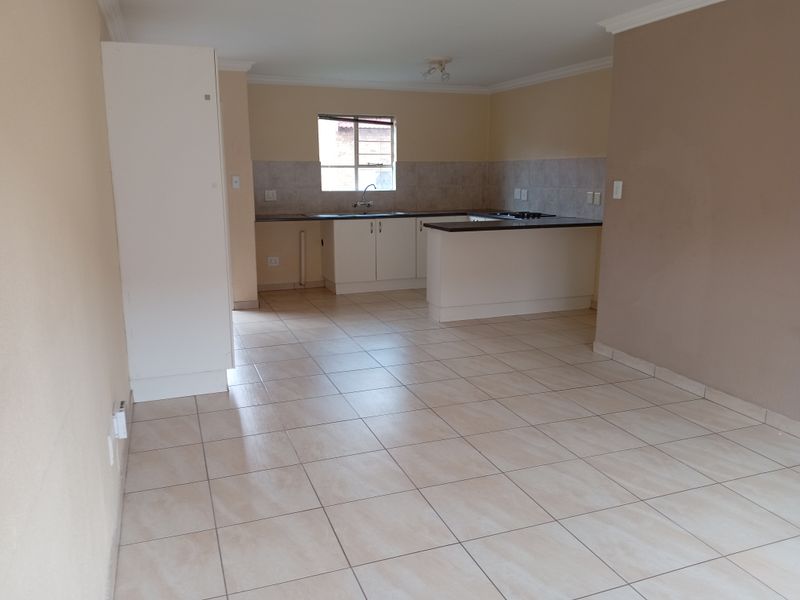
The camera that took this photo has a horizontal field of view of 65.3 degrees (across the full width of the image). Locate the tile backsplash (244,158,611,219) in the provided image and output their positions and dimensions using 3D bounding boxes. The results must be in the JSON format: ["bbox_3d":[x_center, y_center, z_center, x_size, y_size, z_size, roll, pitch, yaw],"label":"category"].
[{"bbox_3d":[0.162,-1.235,6.980,3.218,0.664,2.391,-5,12,-20],"label":"tile backsplash"}]

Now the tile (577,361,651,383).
[{"bbox_3d":[1.527,0.516,4.534,0.365,0.010,0.439,-4,12,-20],"label":"tile"}]

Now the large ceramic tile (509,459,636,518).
[{"bbox_3d":[0.781,0.861,2.868,0.439,0.010,0.436,-4,13,-20],"label":"large ceramic tile"}]

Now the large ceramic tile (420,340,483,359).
[{"bbox_3d":[0.439,0.426,5.162,0.447,0.010,0.447,-5,12,-20],"label":"large ceramic tile"}]

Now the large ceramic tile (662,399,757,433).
[{"bbox_3d":[1.837,0.684,3.721,0.365,0.010,0.439,-4,12,-20],"label":"large ceramic tile"}]

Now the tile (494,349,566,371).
[{"bbox_3d":[0.974,0.455,4.693,0.430,0.010,0.430,-4,12,-20],"label":"tile"}]

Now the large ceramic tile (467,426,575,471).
[{"bbox_3d":[0.619,0.768,3.238,0.434,0.010,0.434,-5,12,-20],"label":"large ceramic tile"}]

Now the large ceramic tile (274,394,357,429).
[{"bbox_3d":[-0.514,0.675,3.789,0.439,0.010,0.439,-4,12,-20],"label":"large ceramic tile"}]

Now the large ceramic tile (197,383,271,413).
[{"bbox_3d":[-1.056,0.614,3.957,0.430,0.010,0.430,-4,12,-20],"label":"large ceramic tile"}]

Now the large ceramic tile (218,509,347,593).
[{"bbox_3d":[-0.474,0.980,2.472,0.447,0.010,0.447,-5,12,-20],"label":"large ceramic tile"}]

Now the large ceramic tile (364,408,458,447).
[{"bbox_3d":[0.059,0.725,3.516,0.439,0.010,0.436,-4,13,-20],"label":"large ceramic tile"}]

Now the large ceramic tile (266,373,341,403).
[{"bbox_3d":[-0.650,0.582,4.104,0.430,0.010,0.430,-4,12,-20],"label":"large ceramic tile"}]

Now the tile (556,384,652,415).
[{"bbox_3d":[1.288,0.621,3.938,0.434,0.010,0.434,-5,12,-20],"label":"tile"}]

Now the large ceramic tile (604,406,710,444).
[{"bbox_3d":[1.489,0.729,3.653,0.447,0.010,0.447,-5,12,-20],"label":"large ceramic tile"}]

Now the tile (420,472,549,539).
[{"bbox_3d":[0.366,0.894,2.721,0.439,0.010,0.439,-4,12,-20],"label":"tile"}]

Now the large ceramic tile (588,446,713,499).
[{"bbox_3d":[1.182,0.818,2.985,0.434,0.010,0.434,-5,12,-20],"label":"large ceramic tile"}]

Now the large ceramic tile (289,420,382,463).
[{"bbox_3d":[-0.359,0.759,3.382,0.439,0.010,0.439,-4,12,-20],"label":"large ceramic tile"}]

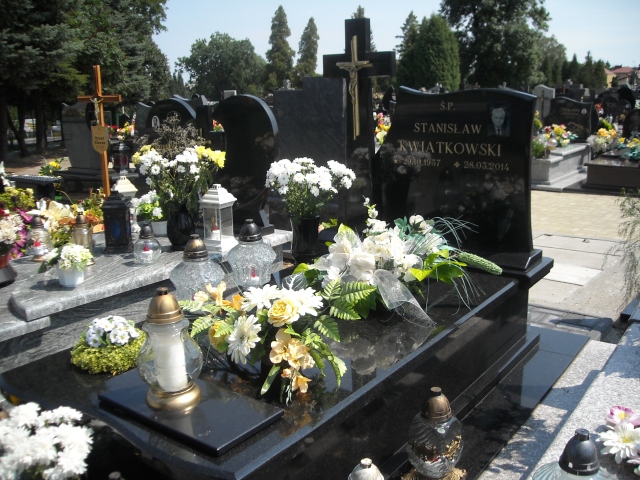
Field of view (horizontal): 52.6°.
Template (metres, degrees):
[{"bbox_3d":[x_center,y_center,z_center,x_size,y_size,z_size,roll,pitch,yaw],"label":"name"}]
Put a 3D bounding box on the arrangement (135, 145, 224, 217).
[{"bbox_3d":[-0.745,-0.310,3.430,0.450,0.360,0.400,-3,12,-12],"label":"arrangement"}]

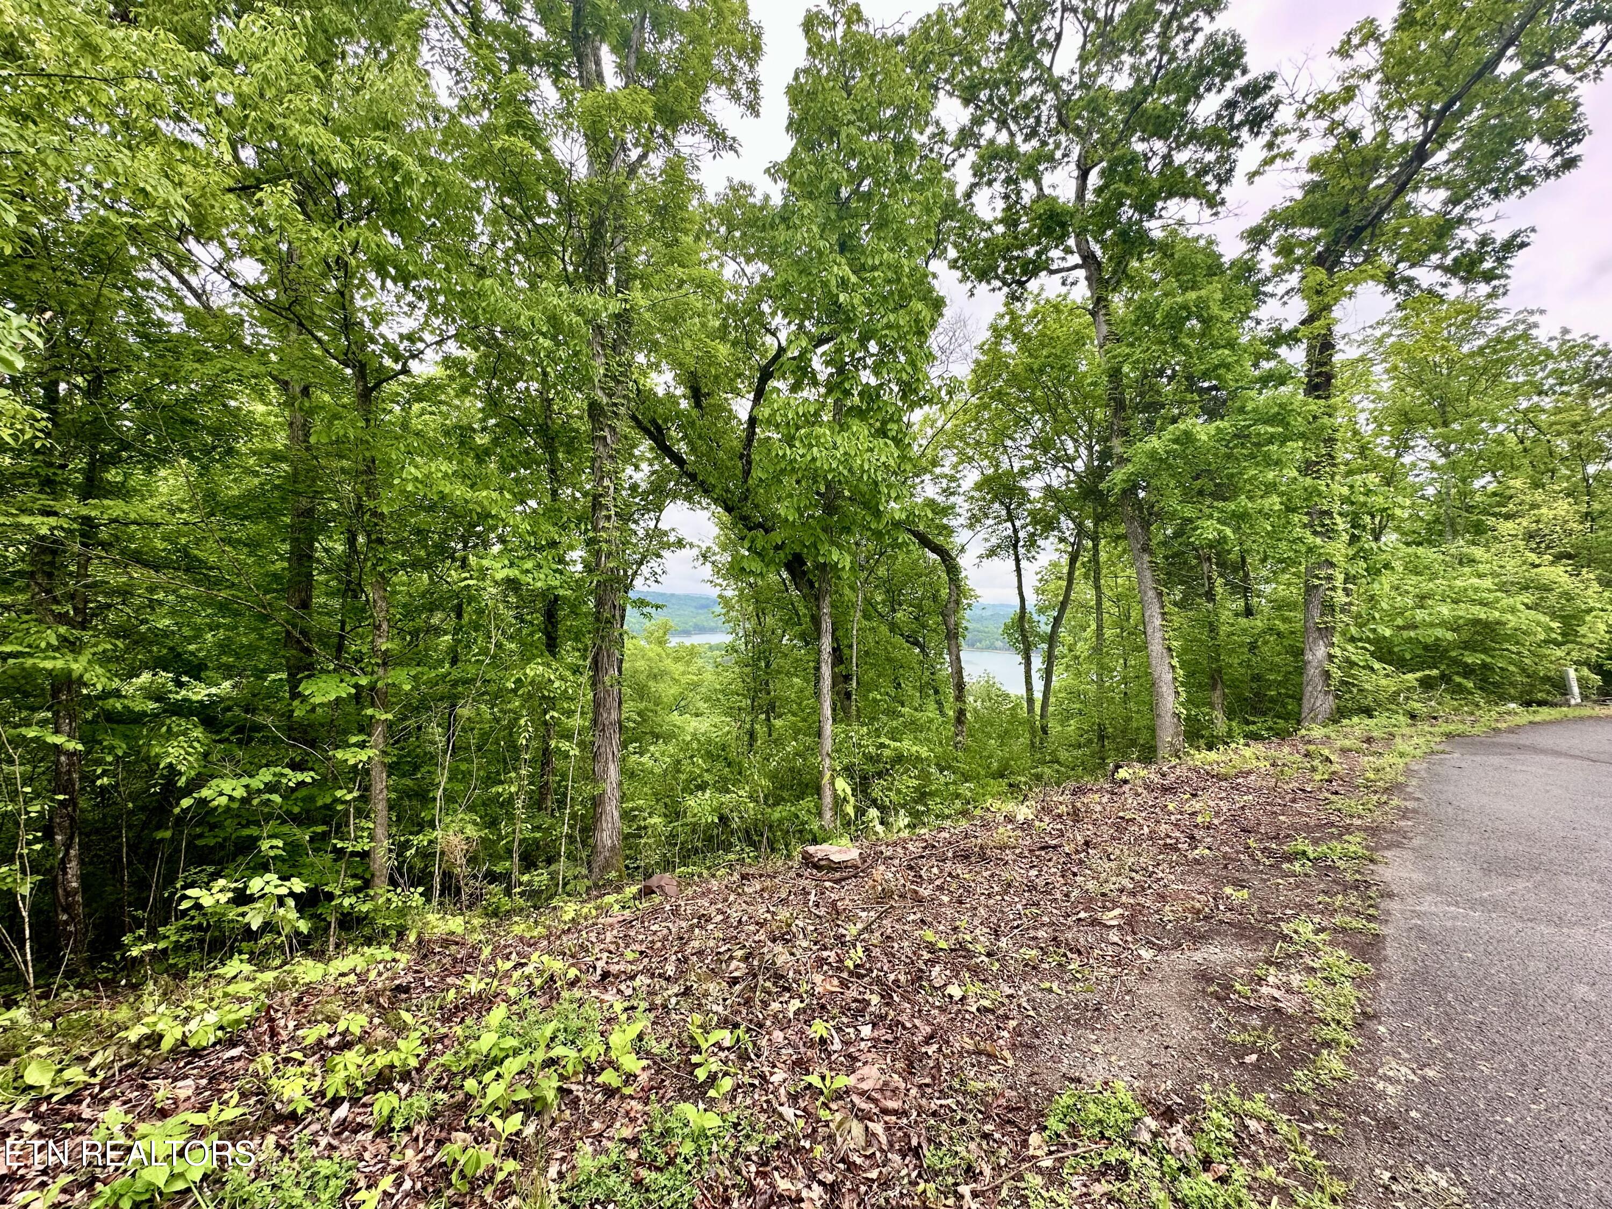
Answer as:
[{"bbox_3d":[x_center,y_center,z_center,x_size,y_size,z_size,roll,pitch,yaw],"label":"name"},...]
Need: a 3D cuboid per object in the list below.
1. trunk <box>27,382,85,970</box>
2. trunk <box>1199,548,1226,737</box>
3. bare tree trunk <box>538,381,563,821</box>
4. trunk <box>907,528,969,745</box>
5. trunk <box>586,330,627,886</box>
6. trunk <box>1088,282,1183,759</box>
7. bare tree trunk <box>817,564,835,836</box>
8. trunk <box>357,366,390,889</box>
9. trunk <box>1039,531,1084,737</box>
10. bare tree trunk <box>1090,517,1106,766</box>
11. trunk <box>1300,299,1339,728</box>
[{"bbox_3d":[-6.867,0.614,6.000,0.371,5.370,0.300,-2,0,0],"label":"trunk"},{"bbox_3d":[5.936,0.560,9.500,0.257,2.755,0.190,-2,0,0],"label":"trunk"},{"bbox_3d":[-3.341,0.057,8.500,0.279,5.681,0.230,0,0,0],"label":"bare tree trunk"},{"bbox_3d":[2.048,0.493,10.000,0.811,3.409,0.250,-4,0,0],"label":"trunk"},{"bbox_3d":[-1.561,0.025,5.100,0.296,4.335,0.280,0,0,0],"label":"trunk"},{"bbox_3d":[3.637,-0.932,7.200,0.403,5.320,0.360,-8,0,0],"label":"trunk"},{"bbox_3d":[0.178,0.811,5.600,0.130,2.261,0.120,-1,0,0],"label":"bare tree trunk"},{"bbox_3d":[-3.649,0.212,5.500,0.212,4.452,0.180,-1,0,0],"label":"trunk"},{"bbox_3d":[4.303,0.499,11.000,0.234,3.535,0.180,10,0,0],"label":"trunk"},{"bbox_3d":[4.705,0.598,10.500,0.203,4.016,0.170,-1,0,0],"label":"bare tree trunk"},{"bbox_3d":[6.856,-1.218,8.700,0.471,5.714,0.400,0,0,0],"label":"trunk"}]

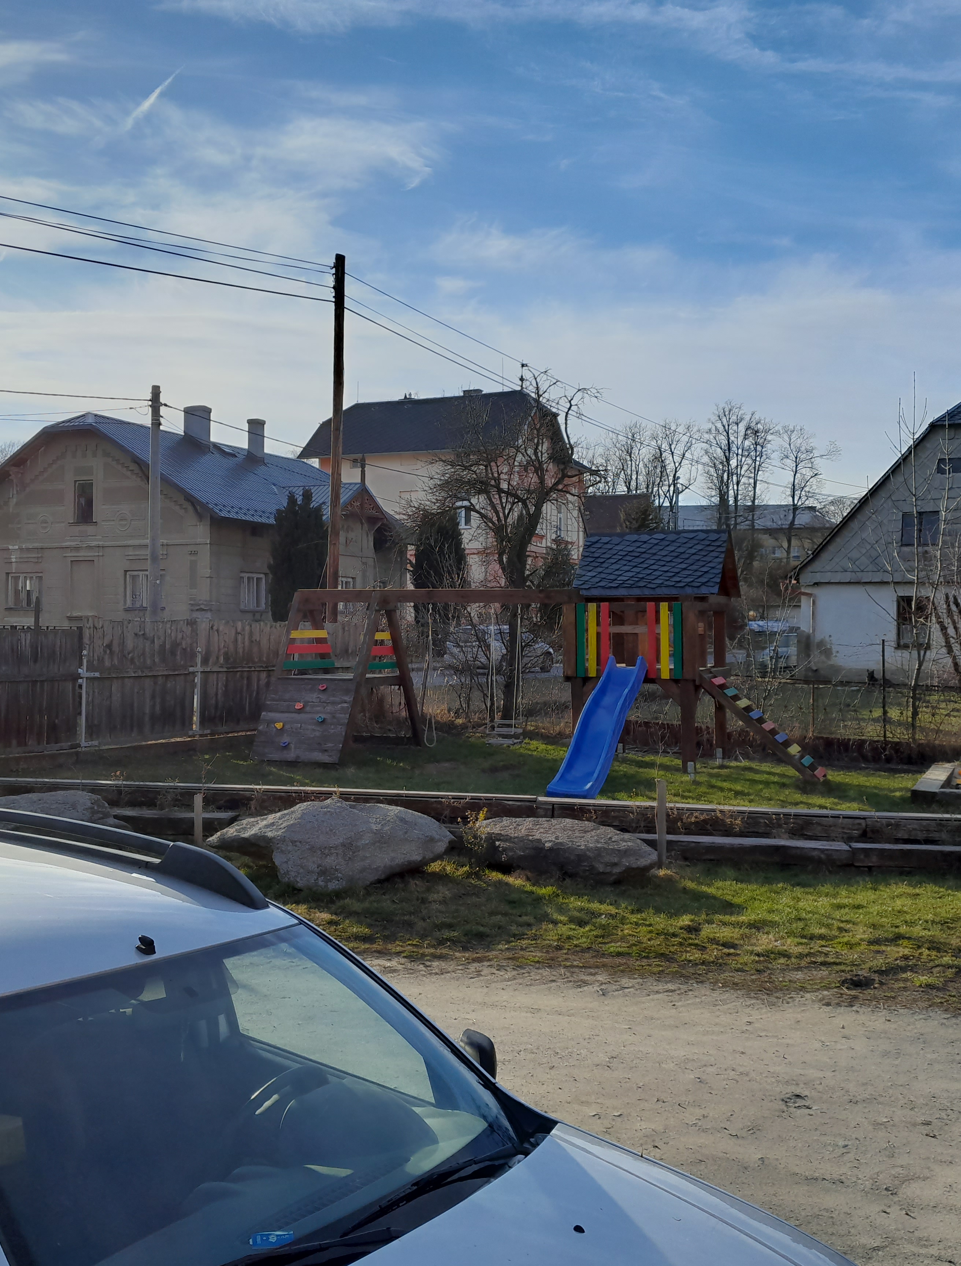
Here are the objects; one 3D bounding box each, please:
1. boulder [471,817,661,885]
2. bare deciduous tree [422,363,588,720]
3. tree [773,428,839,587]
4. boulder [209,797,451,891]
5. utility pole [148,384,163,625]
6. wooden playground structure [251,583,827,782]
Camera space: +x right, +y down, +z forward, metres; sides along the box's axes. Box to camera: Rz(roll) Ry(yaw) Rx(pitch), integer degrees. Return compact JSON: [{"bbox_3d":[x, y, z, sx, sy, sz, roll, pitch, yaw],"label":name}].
[{"bbox_3d":[0.750,1.870,11.200,1.600,0.500,0.800,1,0,14],"label":"boulder"},{"bbox_3d":[0.470,-1.544,22.000,3.000,6.000,2.900,0,0,0],"label":"bare deciduous tree"},{"bbox_3d":[19.999,-6.048,78.000,4.000,13.000,4.000,0,0,0],"label":"tree"},{"bbox_3d":[-1.300,1.767,10.950,2.100,0.720,1.100,1,0,14],"label":"boulder"},{"bbox_3d":[-7.700,-2.253,30.000,0.300,7.300,0.300,0,0,0],"label":"utility pole"},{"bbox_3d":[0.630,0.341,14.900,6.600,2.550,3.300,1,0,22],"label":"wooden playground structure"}]

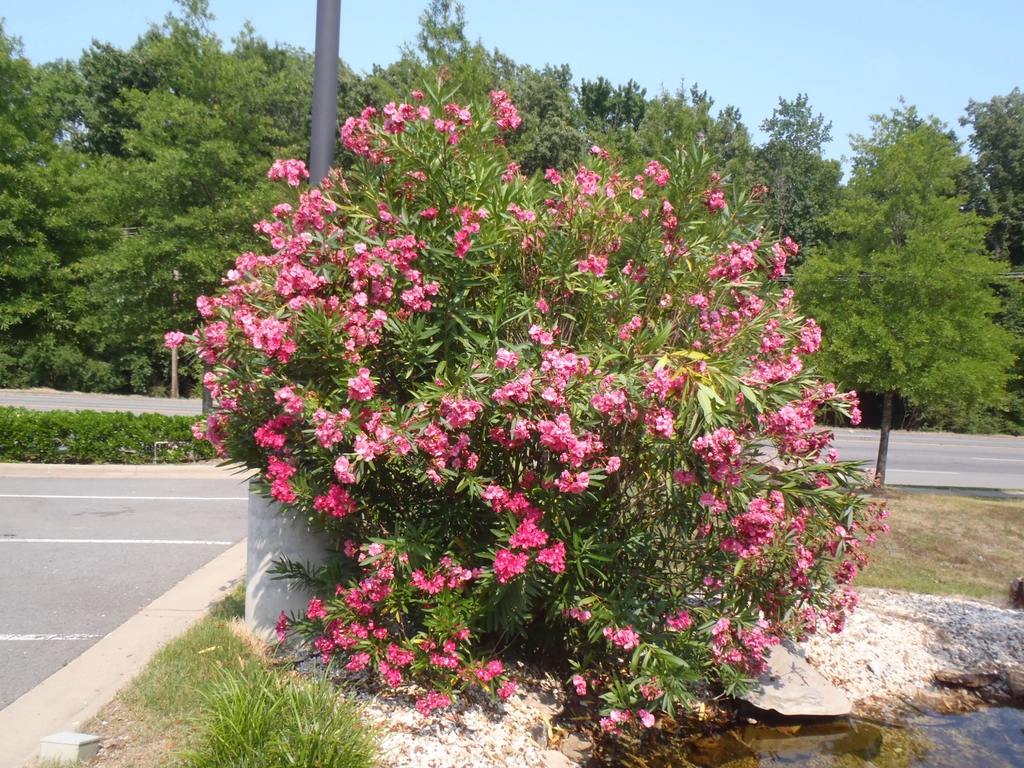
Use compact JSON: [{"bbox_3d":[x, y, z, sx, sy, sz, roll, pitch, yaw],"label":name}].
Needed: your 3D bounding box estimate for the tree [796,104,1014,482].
[{"bbox_3d":[7.326,-1.712,15.500,4.000,7.150,3.900,2,3,0],"label":"tree"}]

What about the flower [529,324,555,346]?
[{"bbox_3d":[0.126,-0.208,3.550,0.110,0.090,0.090,2,3,0],"label":"flower"}]

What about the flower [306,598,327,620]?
[{"bbox_3d":[-0.944,1.089,4.000,0.094,0.099,0.090,2,0,-8],"label":"flower"}]

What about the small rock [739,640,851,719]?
[{"bbox_3d":[1.340,1.440,4.080,0.550,0.160,0.700,2,0,0],"label":"small rock"}]

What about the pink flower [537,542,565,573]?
[{"bbox_3d":[0.163,0.733,3.500,0.115,0.120,0.100,2,3,0],"label":"pink flower"}]

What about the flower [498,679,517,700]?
[{"bbox_3d":[-0.021,1.401,3.800,0.080,0.095,0.080,2,3,0],"label":"flower"}]

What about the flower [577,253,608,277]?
[{"bbox_3d":[0.359,-0.527,3.650,0.130,0.105,0.105,2,3,0],"label":"flower"}]

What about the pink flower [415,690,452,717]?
[{"bbox_3d":[-0.327,1.331,3.450,0.153,0.101,0.105,2,0,-3],"label":"pink flower"}]

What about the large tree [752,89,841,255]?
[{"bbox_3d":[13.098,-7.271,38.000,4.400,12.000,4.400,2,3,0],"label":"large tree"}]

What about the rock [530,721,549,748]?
[{"bbox_3d":[0.106,1.396,3.300,0.080,0.080,0.080,2,0,0],"label":"rock"}]

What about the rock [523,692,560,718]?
[{"bbox_3d":[0.127,1.386,3.570,0.160,0.065,0.130,2,0,0],"label":"rock"}]

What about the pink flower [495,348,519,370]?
[{"bbox_3d":[-0.023,-0.103,3.500,0.100,0.090,0.085,2,3,0],"label":"pink flower"}]

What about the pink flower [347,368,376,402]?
[{"bbox_3d":[-0.663,0.002,3.650,0.128,0.131,0.109,2,0,-6],"label":"pink flower"}]

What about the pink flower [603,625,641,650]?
[{"bbox_3d":[0.463,1.071,3.500,0.156,0.102,0.106,2,0,5],"label":"pink flower"}]

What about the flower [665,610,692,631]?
[{"bbox_3d":[0.754,1.071,3.750,0.123,0.084,0.086,2,0,7],"label":"flower"}]

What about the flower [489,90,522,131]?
[{"bbox_3d":[-0.031,-1.304,3.950,0.155,0.180,0.140,2,3,0],"label":"flower"}]

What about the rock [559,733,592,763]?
[{"bbox_3d":[0.265,1.514,3.450,0.140,0.095,0.120,2,3,0],"label":"rock"}]

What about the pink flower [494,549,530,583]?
[{"bbox_3d":[0.002,0.756,3.450,0.145,0.132,0.117,2,0,0],"label":"pink flower"}]

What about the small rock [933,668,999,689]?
[{"bbox_3d":[2.409,1.564,4.400,0.350,0.085,0.190,2,3,0],"label":"small rock"}]

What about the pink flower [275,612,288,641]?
[{"bbox_3d":[-1.127,1.186,4.050,0.066,0.145,0.090,2,0,-9],"label":"pink flower"}]

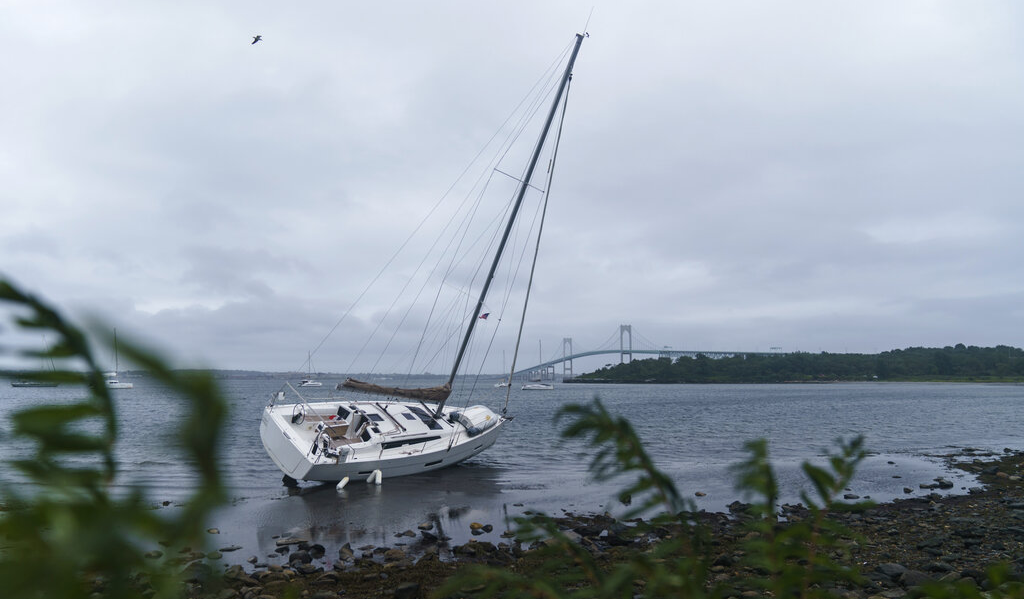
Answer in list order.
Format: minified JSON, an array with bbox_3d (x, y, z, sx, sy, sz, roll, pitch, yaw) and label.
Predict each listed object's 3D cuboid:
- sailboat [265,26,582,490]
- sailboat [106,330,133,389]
[{"bbox_3d":[-1.186,-1.400,27.040,4.050,18.928,11.950,31,15,39],"label":"sailboat"},{"bbox_3d":[-129.747,19.584,223.091,12.000,19.900,6.400,3,-7,-24],"label":"sailboat"}]

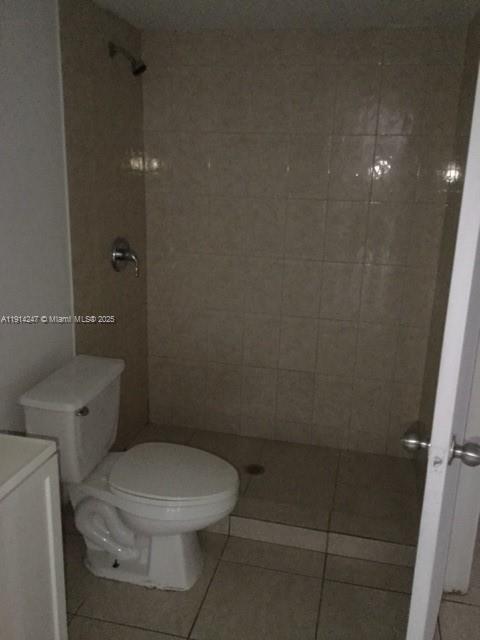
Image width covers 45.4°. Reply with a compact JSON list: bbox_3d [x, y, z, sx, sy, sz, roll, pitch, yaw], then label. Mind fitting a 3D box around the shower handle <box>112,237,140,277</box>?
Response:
[{"bbox_3d":[-0.527,-0.304,2.765,0.100,0.190,0.175,5,16,12],"label":"shower handle"}]

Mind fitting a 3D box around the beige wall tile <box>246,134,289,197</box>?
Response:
[{"bbox_3d":[0.136,-0.760,2.826,0.200,0.302,0.010,5,17,12],"label":"beige wall tile"}]

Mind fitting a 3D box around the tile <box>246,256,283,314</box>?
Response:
[{"bbox_3d":[0.123,-0.182,3.016,0.202,0.305,0.010,5,17,12],"label":"tile"}]

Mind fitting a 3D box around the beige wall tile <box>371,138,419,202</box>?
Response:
[{"bbox_3d":[0.732,-0.713,2.716,0.199,0.301,0.010,5,16,12],"label":"beige wall tile"}]

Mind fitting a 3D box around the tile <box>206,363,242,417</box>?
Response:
[{"bbox_3d":[-0.090,0.386,3.206,0.202,0.303,0.010,5,16,12],"label":"tile"}]

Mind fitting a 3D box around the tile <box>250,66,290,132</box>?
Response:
[{"bbox_3d":[0.152,-1.060,2.756,0.202,0.305,0.010,5,17,12],"label":"tile"}]

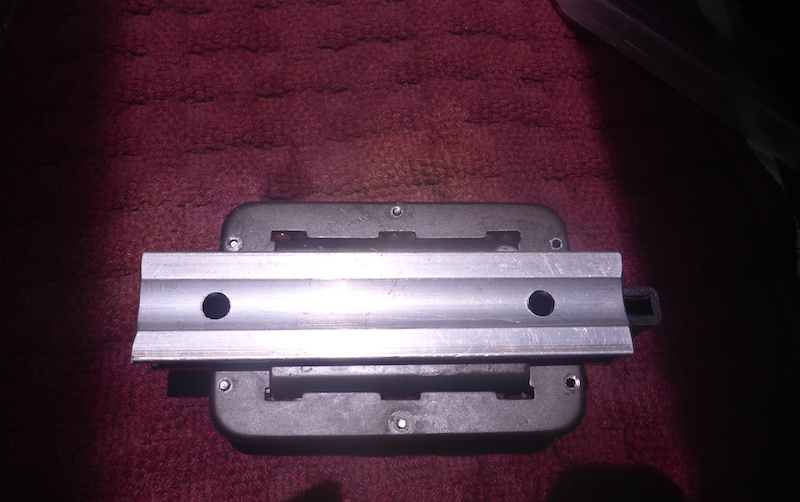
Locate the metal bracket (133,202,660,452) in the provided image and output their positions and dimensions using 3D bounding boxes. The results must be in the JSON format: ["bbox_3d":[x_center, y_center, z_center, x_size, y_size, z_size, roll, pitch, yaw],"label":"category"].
[{"bbox_3d":[0.008,0.031,0.284,0.224,0.056,0.111,0,72,-4],"label":"metal bracket"}]

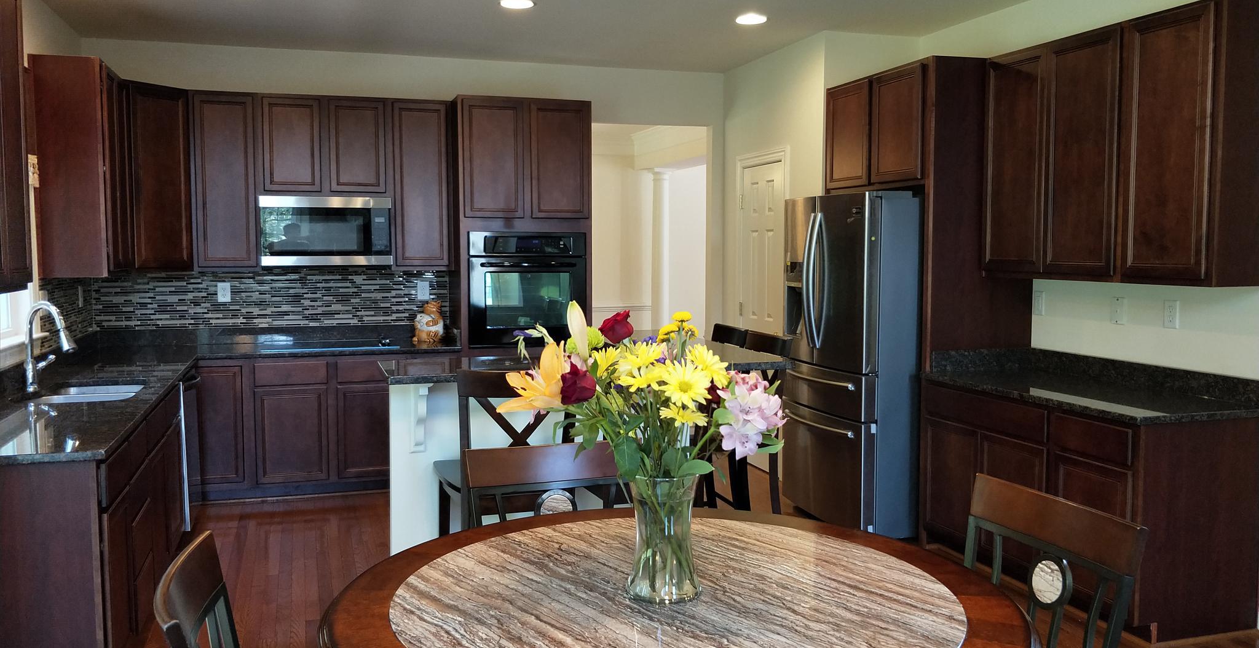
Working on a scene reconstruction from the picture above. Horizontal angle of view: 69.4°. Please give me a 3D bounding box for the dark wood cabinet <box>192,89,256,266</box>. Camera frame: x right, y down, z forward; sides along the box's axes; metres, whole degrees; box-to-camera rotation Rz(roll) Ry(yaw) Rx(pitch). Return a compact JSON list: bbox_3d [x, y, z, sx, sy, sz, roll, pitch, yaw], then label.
[{"bbox_3d":[-2.471,-0.863,5.573,0.384,1.072,0.330,-2,5,-20],"label":"dark wood cabinet"}]

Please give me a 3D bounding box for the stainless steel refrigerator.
[{"bbox_3d":[1.419,0.197,5.050,0.870,1.800,0.880,-2,6,-19],"label":"stainless steel refrigerator"}]

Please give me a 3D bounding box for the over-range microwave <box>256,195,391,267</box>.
[{"bbox_3d":[-1.918,-0.583,5.755,0.763,0.416,0.405,-2,5,-20],"label":"over-range microwave"}]

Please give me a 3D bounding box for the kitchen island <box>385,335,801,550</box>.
[{"bbox_3d":[-0.301,0.650,3.832,1.475,1.100,1.260,-2,5,-20],"label":"kitchen island"}]

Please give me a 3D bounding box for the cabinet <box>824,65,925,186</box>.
[{"bbox_3d":[1.600,-1.045,4.966,0.632,0.597,0.930,-2,5,-20],"label":"cabinet"}]

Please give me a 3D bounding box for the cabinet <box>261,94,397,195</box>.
[{"bbox_3d":[-1.910,-1.103,5.757,0.765,0.620,0.330,-2,6,-19],"label":"cabinet"}]

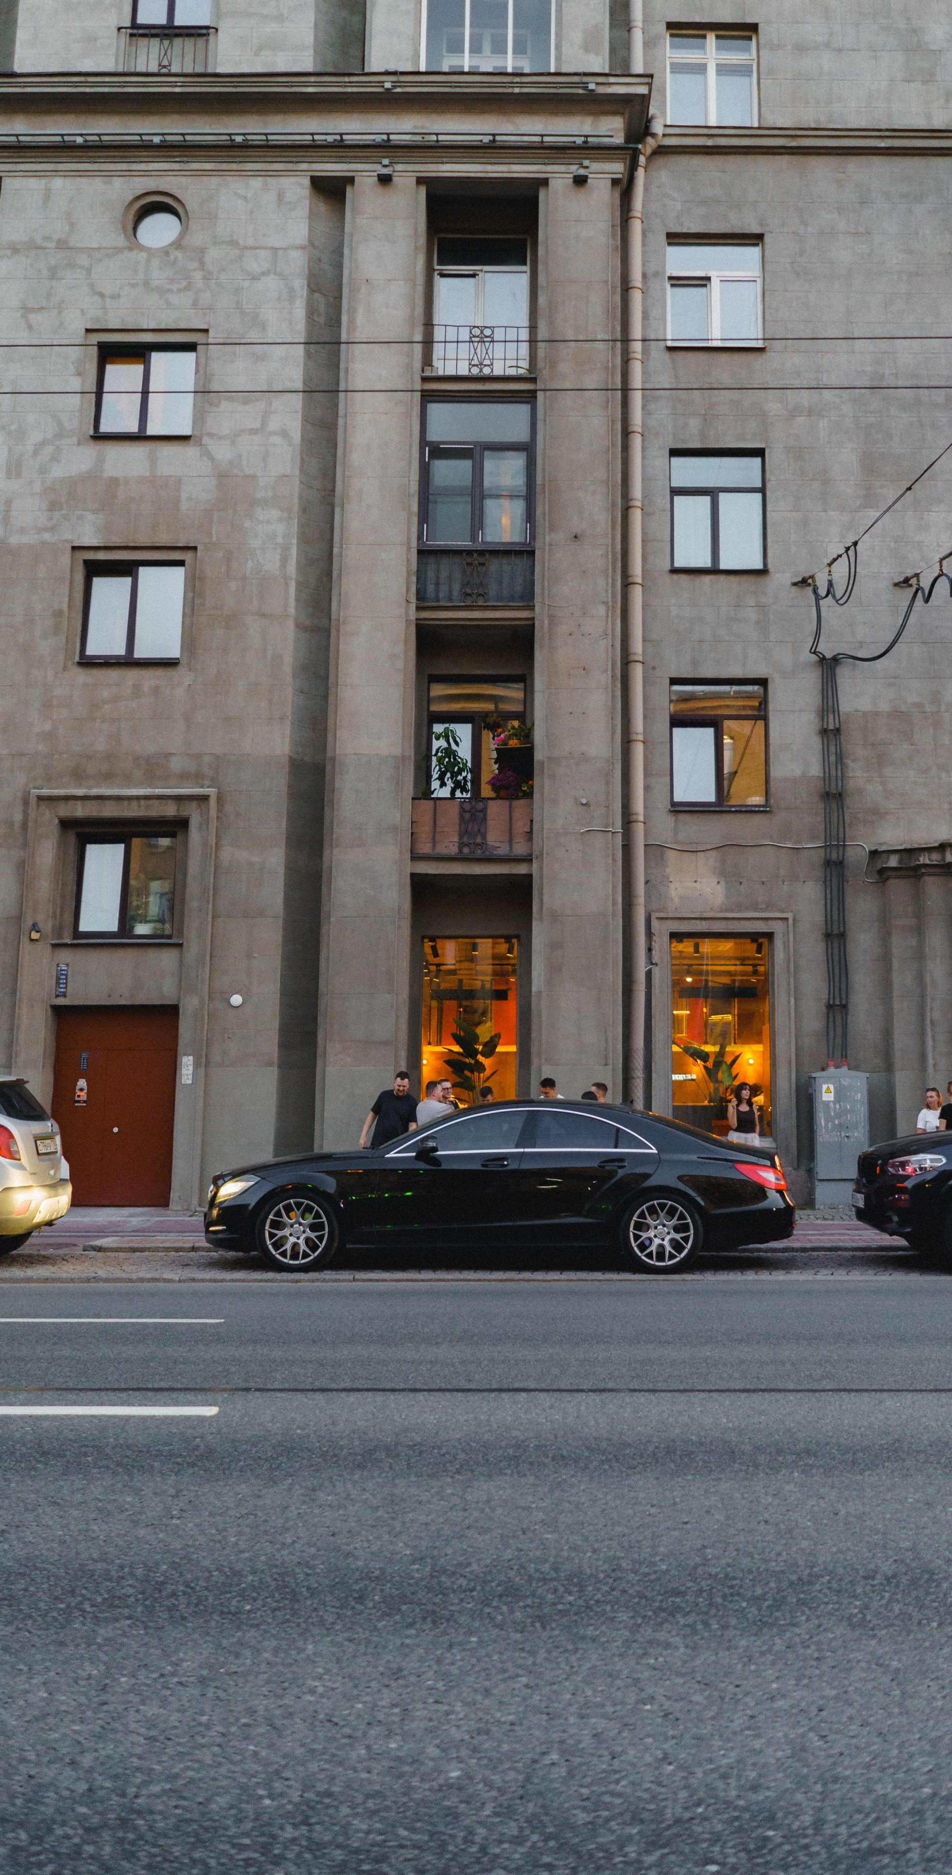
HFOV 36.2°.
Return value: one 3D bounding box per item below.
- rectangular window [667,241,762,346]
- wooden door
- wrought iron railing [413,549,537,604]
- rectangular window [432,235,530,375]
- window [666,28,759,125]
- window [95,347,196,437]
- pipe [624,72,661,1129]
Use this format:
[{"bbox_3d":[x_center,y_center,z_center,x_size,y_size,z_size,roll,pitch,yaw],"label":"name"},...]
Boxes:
[{"bbox_3d":[3.359,-9.046,20.545,1.344,1.677,0.150,1,-9,1],"label":"rectangular window"},{"bbox_3d":[-4.547,2.132,18.475,1.569,2.537,0.120,1,-9,1],"label":"wooden door"},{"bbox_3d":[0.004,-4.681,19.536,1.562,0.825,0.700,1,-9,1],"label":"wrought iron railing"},{"bbox_3d":[0.088,-9.407,21.924,1.452,2.450,0.180,1,-10,1],"label":"rectangular window"},{"bbox_3d":[3.414,-12.402,21.103,1.307,1.567,0.150,1,-9,1],"label":"window"},{"bbox_3d":[-4.499,-7.447,19.932,1.382,1.369,0.150,1,-9,1],"label":"window"},{"bbox_3d":[2.282,-4.322,19.342,0.467,15.157,0.400,1,-9,1],"label":"pipe"}]

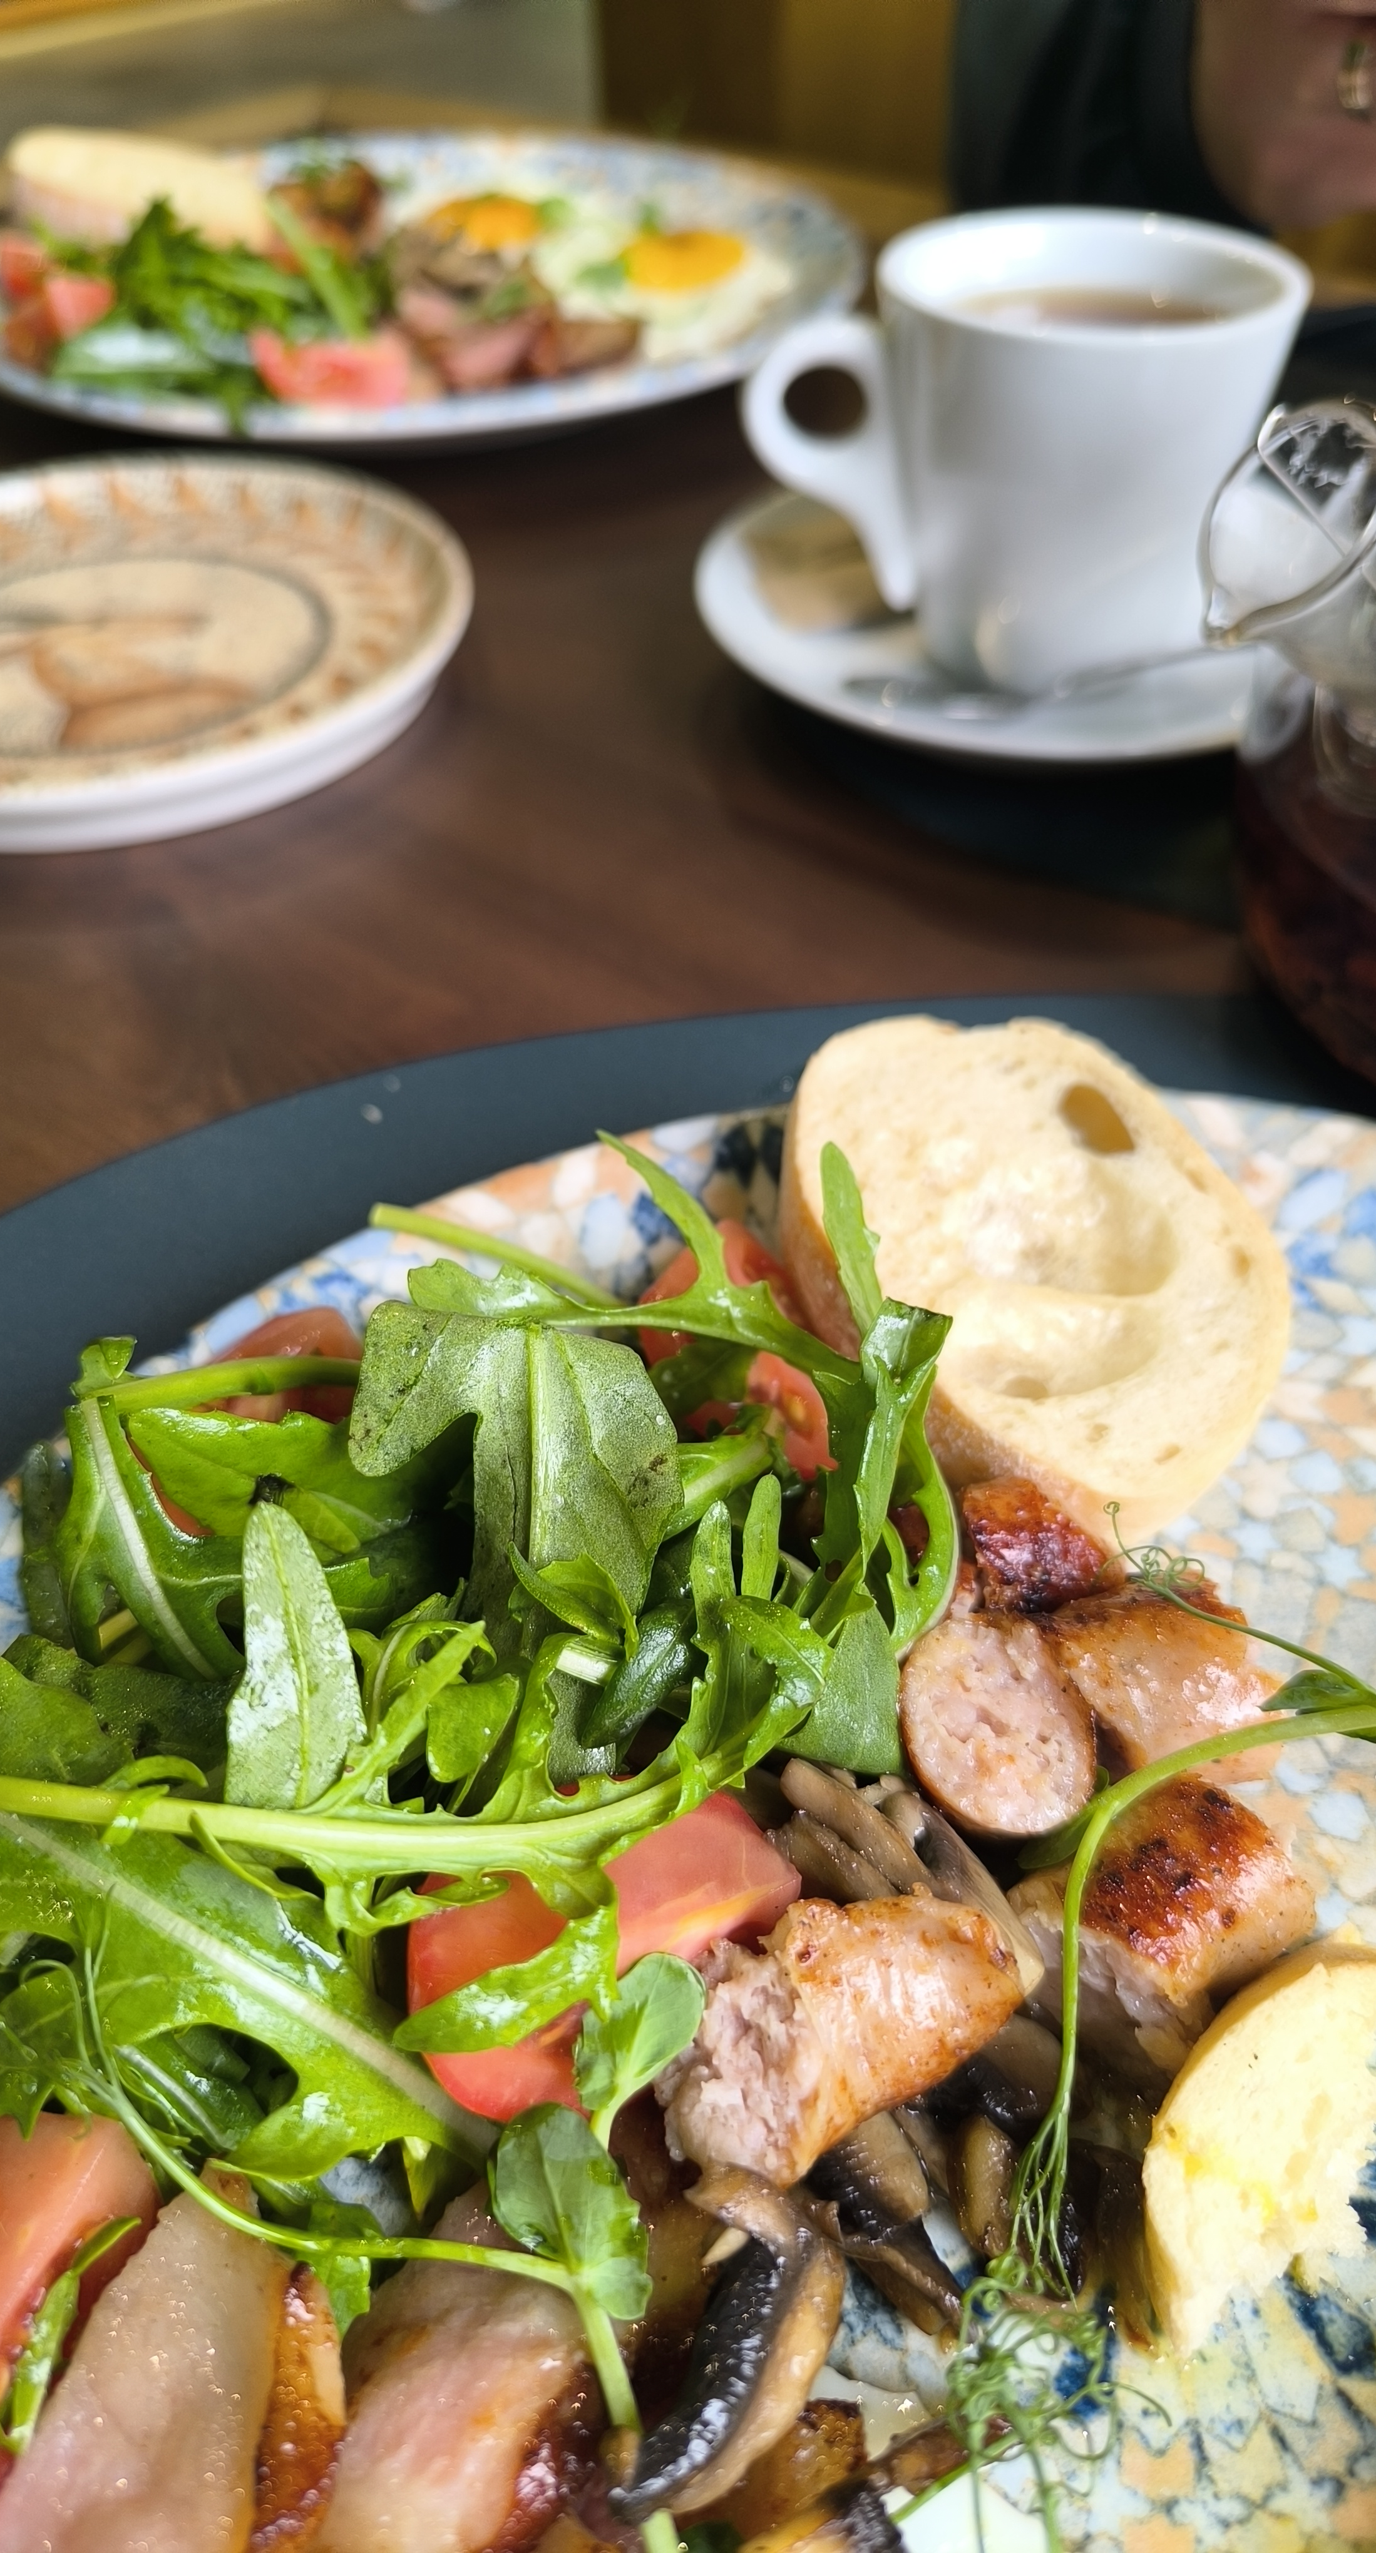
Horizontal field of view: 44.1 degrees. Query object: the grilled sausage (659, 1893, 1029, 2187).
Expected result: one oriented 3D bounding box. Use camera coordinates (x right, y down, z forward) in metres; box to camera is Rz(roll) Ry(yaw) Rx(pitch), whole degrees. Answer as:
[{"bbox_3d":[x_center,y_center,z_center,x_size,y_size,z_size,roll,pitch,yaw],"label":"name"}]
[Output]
[{"bbox_3d":[0.014,0.069,0.153,0.033,0.021,0.021,-14,48,-12],"label":"grilled sausage"}]

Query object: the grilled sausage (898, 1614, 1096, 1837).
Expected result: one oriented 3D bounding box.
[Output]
[{"bbox_3d":[0.033,0.048,0.179,0.021,0.022,0.024,14,48,14],"label":"grilled sausage"}]

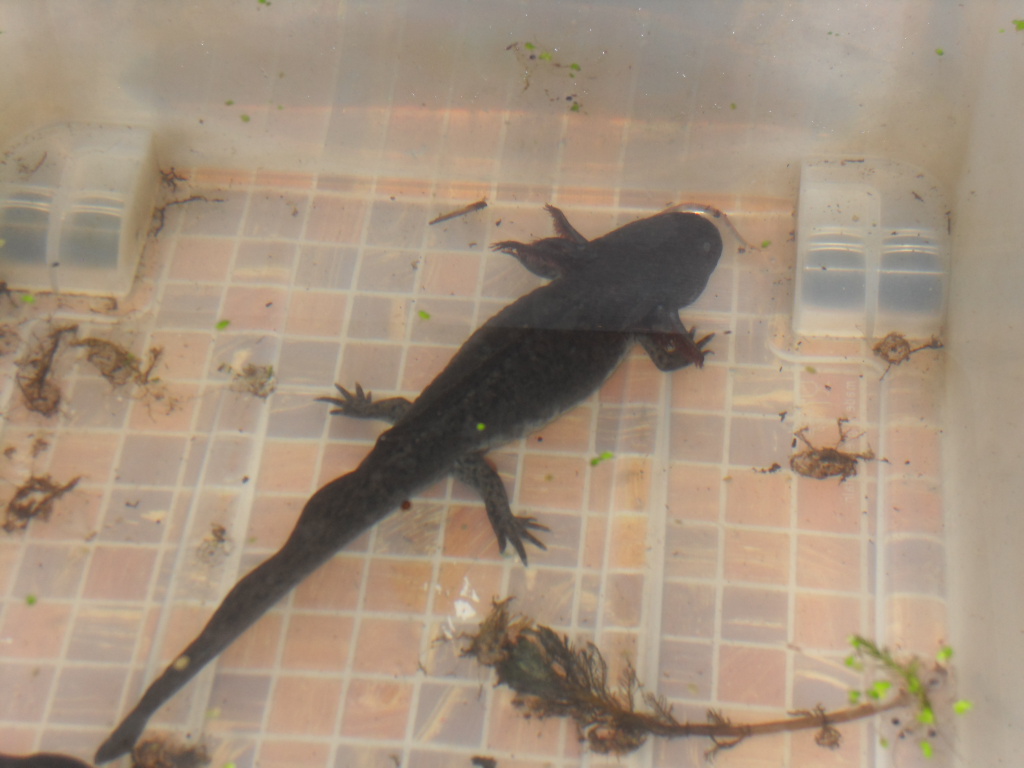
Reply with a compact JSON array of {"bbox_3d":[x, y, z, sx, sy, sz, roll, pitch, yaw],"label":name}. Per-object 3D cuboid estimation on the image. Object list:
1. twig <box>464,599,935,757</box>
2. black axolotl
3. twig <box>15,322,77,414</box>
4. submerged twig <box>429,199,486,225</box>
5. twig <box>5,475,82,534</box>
[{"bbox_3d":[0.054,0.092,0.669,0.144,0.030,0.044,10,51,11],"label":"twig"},{"bbox_3d":[-0.031,0.021,0.732,0.102,0.032,0.291,35,59,28],"label":"black axolotl"},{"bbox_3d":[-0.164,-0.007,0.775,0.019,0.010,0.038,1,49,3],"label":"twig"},{"bbox_3d":[-0.020,-0.064,0.823,0.024,0.003,0.003,-19,51,-14],"label":"submerged twig"},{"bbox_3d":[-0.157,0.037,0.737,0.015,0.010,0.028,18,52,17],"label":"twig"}]

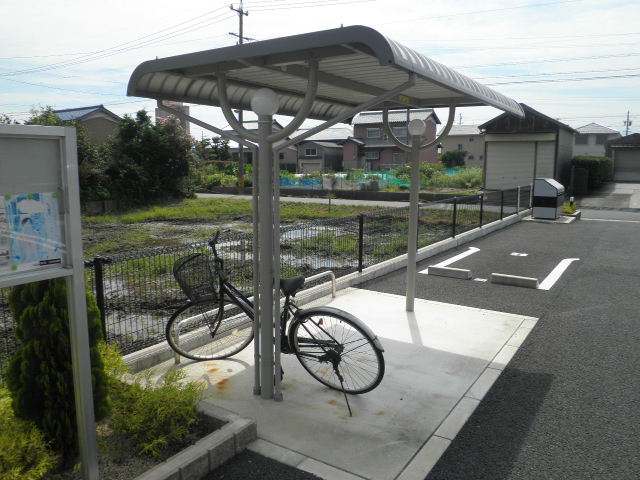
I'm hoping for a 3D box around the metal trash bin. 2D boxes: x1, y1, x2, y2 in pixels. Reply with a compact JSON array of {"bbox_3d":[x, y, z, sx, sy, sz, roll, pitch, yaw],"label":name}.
[{"bbox_3d":[7.745,-1.406,16.221,0.700,1.270,1.780,6,10,33],"label":"metal trash bin"}]

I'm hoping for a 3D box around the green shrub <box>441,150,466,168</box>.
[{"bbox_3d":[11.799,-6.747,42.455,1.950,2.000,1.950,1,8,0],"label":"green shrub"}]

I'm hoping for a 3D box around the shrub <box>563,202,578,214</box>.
[{"bbox_3d":[8.745,-1.126,16.765,0.450,0.380,0.420,6,10,33],"label":"shrub"}]

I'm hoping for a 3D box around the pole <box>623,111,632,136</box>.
[{"bbox_3d":[47.172,-14.509,73.617,1.300,10.600,0.500,5,9,28],"label":"pole"}]

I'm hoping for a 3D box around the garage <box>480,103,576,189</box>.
[{"bbox_3d":[11.502,-4.872,25.997,4.050,4.400,5.800,5,10,31],"label":"garage"}]

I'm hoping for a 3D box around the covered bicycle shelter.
[{"bbox_3d":[0.349,-0.199,4.187,2.020,2.290,3.070,6,10,33],"label":"covered bicycle shelter"}]

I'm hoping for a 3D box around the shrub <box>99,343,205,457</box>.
[{"bbox_3d":[-0.988,0.888,2.838,0.540,0.400,0.560,1,8,0],"label":"shrub"}]

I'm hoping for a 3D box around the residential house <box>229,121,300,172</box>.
[{"bbox_3d":[-6.834,-11.539,62.126,6.600,7.000,7.200,5,9,28],"label":"residential house"}]

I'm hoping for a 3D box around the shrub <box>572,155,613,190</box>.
[{"bbox_3d":[15.705,-3.739,27.729,1.500,1.750,4.200,6,10,36],"label":"shrub"}]

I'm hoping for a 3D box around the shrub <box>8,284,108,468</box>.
[{"bbox_3d":[-1.315,0.500,2.499,0.470,1.240,0.470,1,8,0],"label":"shrub"}]

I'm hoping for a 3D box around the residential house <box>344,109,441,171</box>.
[{"bbox_3d":[7.868,-9.747,50.012,8.000,7.200,6.300,5,9,28],"label":"residential house"}]

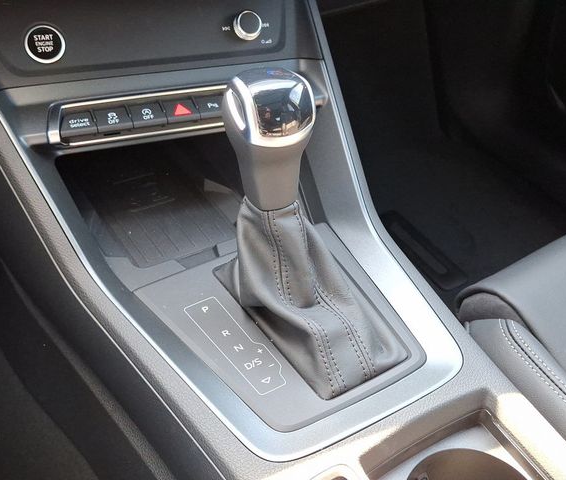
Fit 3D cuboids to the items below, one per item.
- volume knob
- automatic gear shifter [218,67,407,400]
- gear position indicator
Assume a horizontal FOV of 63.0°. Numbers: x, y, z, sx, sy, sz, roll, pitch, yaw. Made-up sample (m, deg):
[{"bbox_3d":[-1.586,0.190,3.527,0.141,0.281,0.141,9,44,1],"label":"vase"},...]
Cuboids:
[{"bbox_3d":[-0.039,-0.237,0.513,0.031,0.031,0.014,-16,0,-26],"label":"volume knob"},{"bbox_3d":[0.018,-0.022,0.316,0.104,0.150,0.175,-16,43,-26],"label":"automatic gear shifter"},{"bbox_3d":[-0.032,0.069,0.314,0.026,0.004,0.092,-24,47,-33],"label":"gear position indicator"}]

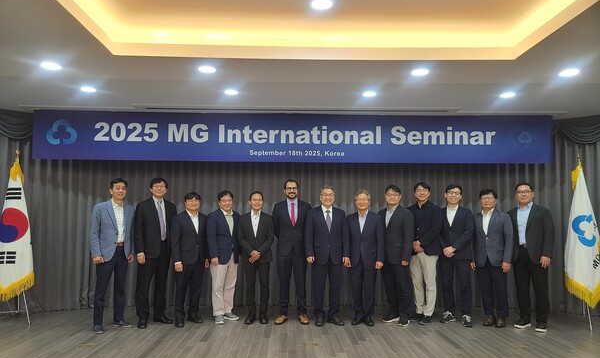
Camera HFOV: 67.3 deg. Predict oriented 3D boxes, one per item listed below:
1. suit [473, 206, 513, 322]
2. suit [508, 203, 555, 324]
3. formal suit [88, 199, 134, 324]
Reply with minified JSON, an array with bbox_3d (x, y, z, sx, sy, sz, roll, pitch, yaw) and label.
[{"bbox_3d":[2.396,1.030,5.581,0.500,1.327,0.310,-3,-6,31],"label":"suit"},{"bbox_3d":[2.792,1.001,5.436,0.550,1.435,0.330,-3,-6,34],"label":"suit"},{"bbox_3d":[-2.258,0.990,5.401,0.510,1.500,0.340,4,-6,-33],"label":"formal suit"}]

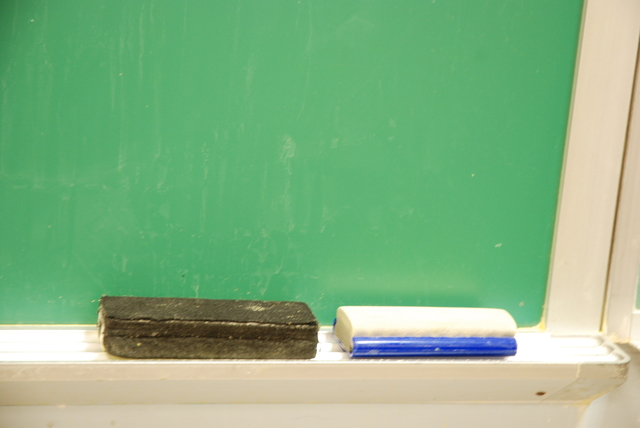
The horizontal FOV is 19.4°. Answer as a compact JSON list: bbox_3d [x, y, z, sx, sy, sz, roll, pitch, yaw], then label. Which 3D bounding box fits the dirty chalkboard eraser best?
[{"bbox_3d":[-0.079,0.081,1.315,0.148,0.028,0.050,3,13,-14],"label":"dirty chalkboard eraser"}]

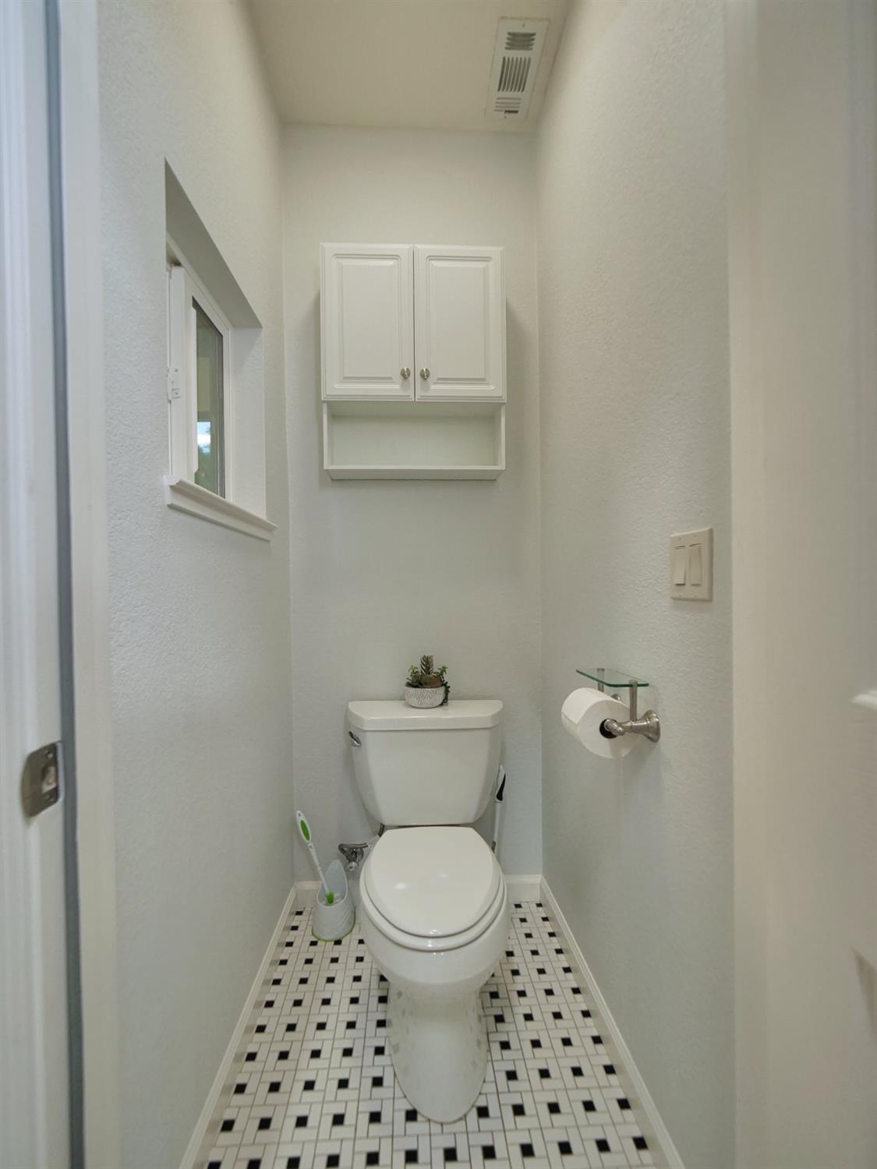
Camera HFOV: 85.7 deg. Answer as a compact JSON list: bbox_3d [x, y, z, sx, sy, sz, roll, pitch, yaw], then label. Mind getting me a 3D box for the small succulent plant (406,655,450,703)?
[{"bbox_3d":[-0.041,0.327,1.602,0.145,0.166,0.135,0,-1,-3],"label":"small succulent plant"}]

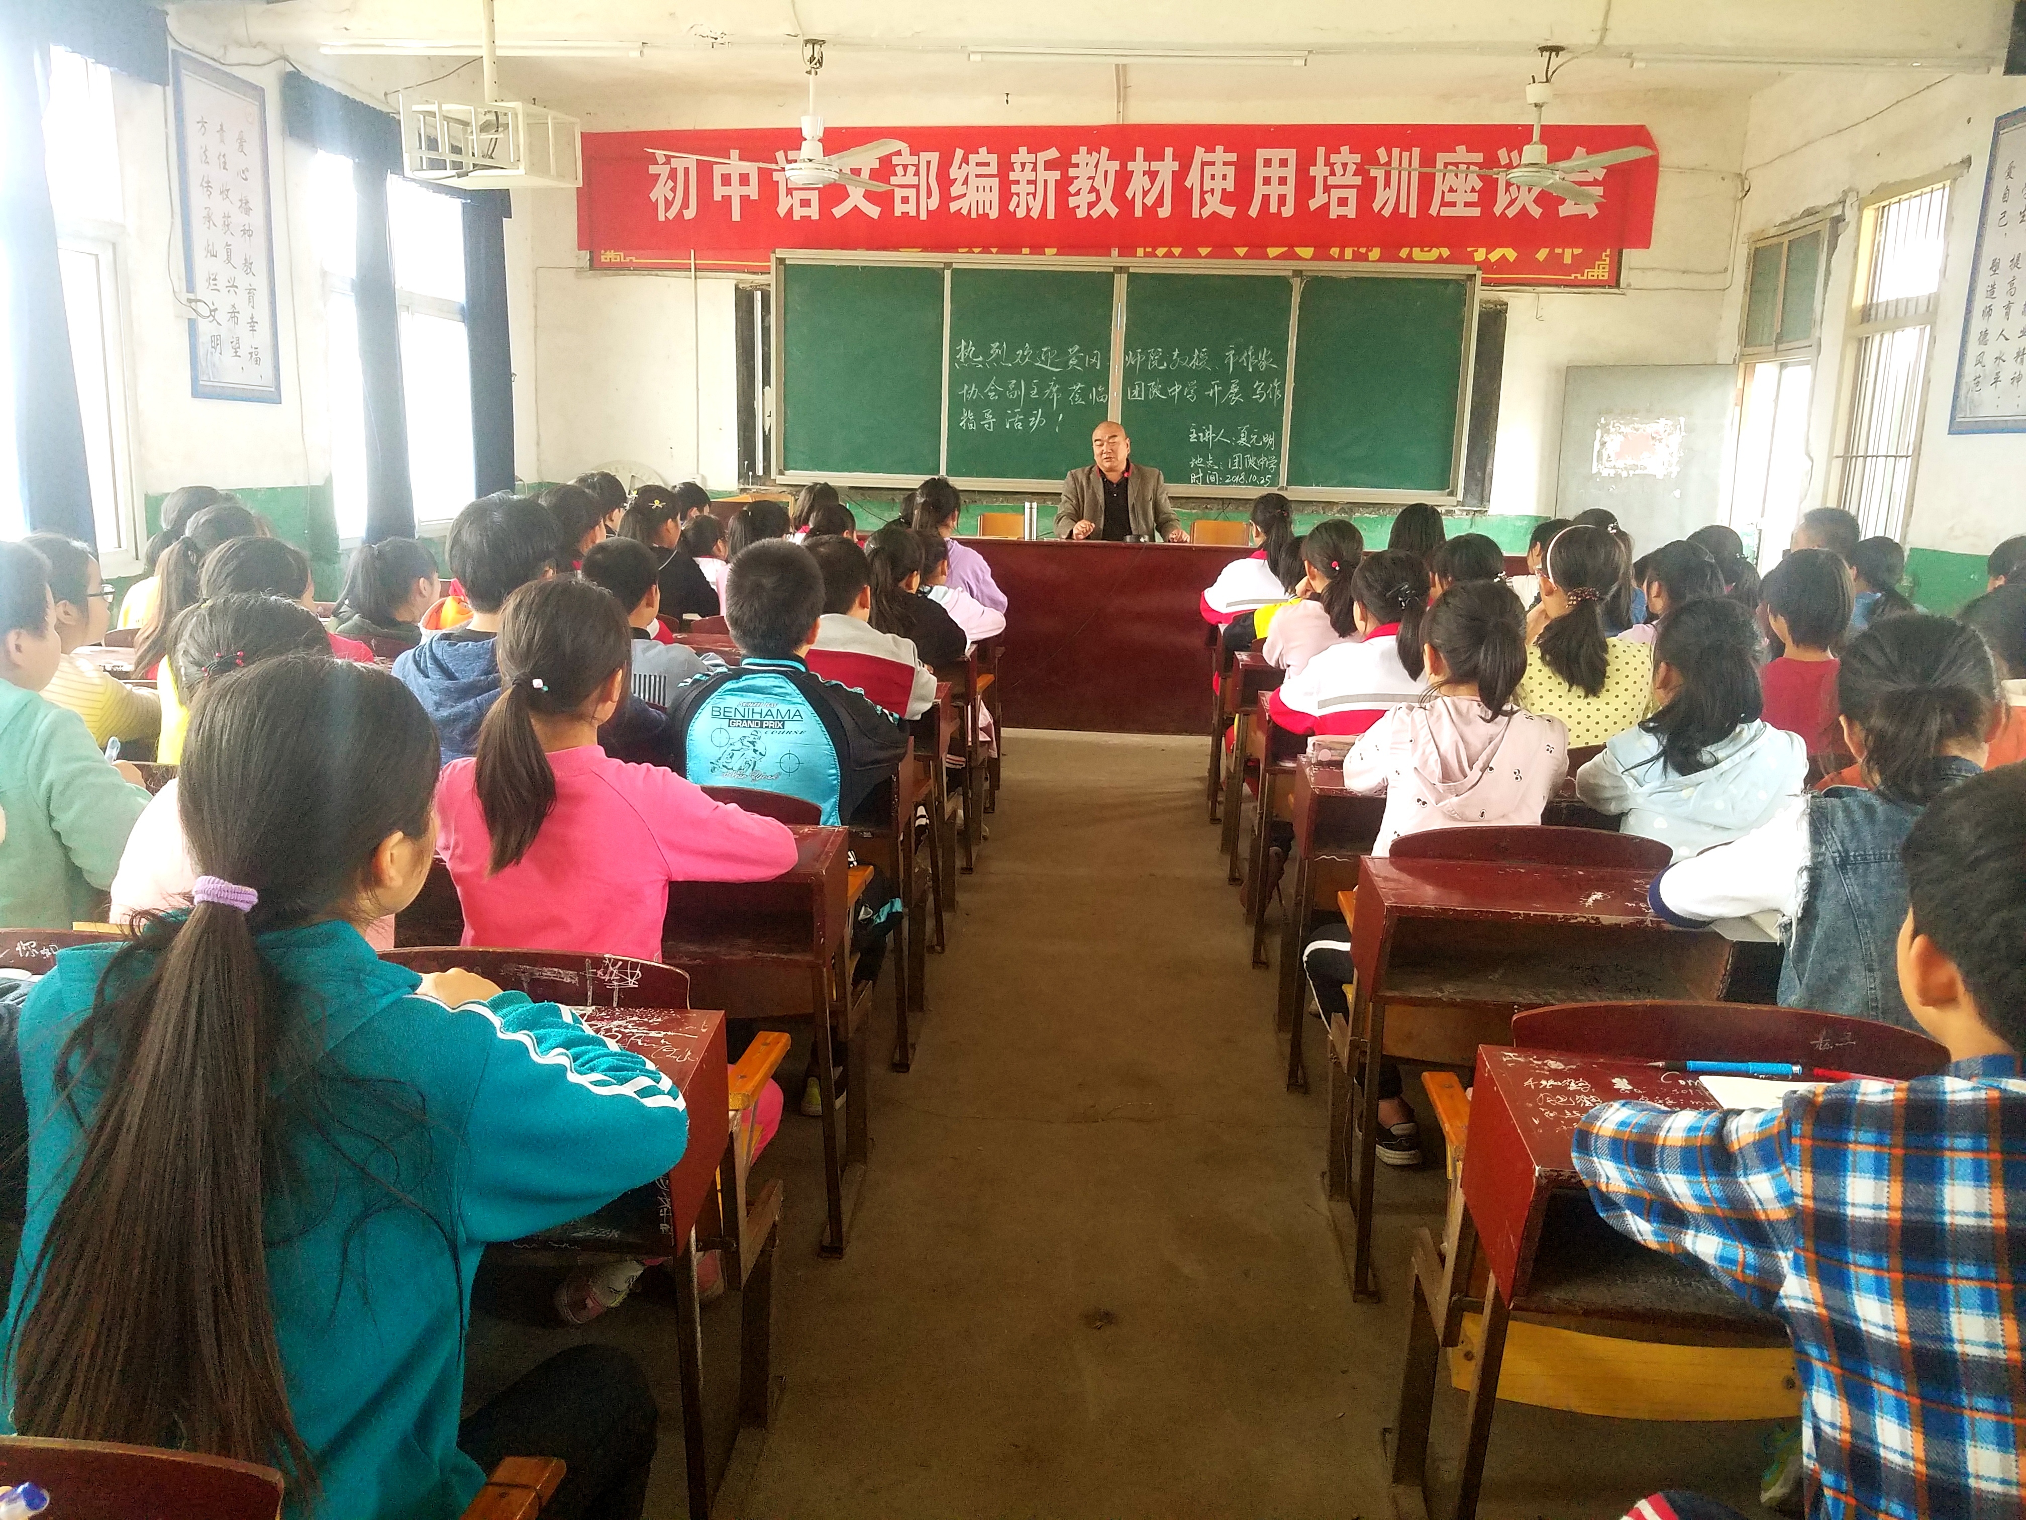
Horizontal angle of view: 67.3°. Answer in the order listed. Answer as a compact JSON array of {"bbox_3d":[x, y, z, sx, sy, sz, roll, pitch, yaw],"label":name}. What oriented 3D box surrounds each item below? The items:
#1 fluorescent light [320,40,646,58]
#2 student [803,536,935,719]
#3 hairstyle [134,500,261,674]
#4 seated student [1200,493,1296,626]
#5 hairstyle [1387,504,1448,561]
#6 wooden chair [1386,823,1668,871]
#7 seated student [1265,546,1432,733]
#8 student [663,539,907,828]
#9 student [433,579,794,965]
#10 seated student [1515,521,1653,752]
[{"bbox_3d":[-1.962,-2.626,5.630,1.235,0.060,0.060,2,12,3],"label":"fluorescent light"},{"bbox_3d":[-0.389,0.032,3.775,0.450,1.190,0.660,3,12,8],"label":"student"},{"bbox_3d":[-2.102,-0.443,3.927,0.200,0.440,0.260,8,13,27],"label":"hairstyle"},{"bbox_3d":[1.022,-0.482,6.343,0.447,1.219,0.660,2,11,0],"label":"seated student"},{"bbox_3d":[1.386,-0.749,5.227,0.190,0.260,0.220,2,12,3],"label":"hairstyle"},{"bbox_3d":[0.847,0.473,2.741,0.520,0.820,0.440,3,12,5],"label":"wooden chair"},{"bbox_3d":[0.876,0.035,3.797,0.457,1.128,0.640,2,11,3],"label":"seated student"},{"bbox_3d":[-0.446,0.181,2.970,0.470,1.220,0.660,3,12,7],"label":"student"},{"bbox_3d":[-0.619,0.309,2.332,0.550,1.180,0.680,2,12,3],"label":"student"},{"bbox_3d":[1.282,0.086,3.595,0.420,1.260,0.620,2,12,0],"label":"seated student"}]

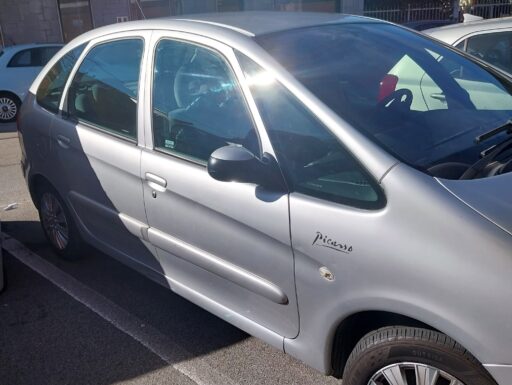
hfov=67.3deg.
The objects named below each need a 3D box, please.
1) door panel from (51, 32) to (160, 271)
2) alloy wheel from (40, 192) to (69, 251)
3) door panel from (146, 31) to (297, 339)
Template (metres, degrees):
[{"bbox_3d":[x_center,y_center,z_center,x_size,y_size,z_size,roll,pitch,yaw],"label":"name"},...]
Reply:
[{"bbox_3d":[-0.886,-0.297,2.306,1.215,1.215,0.265,15,21,38],"label":"door panel"},{"bbox_3d":[-1.462,0.199,2.933,0.431,0.431,0.167,15,21,38],"label":"alloy wheel"},{"bbox_3d":[-0.144,-0.093,1.696,0.965,1.205,0.255,15,21,38],"label":"door panel"}]

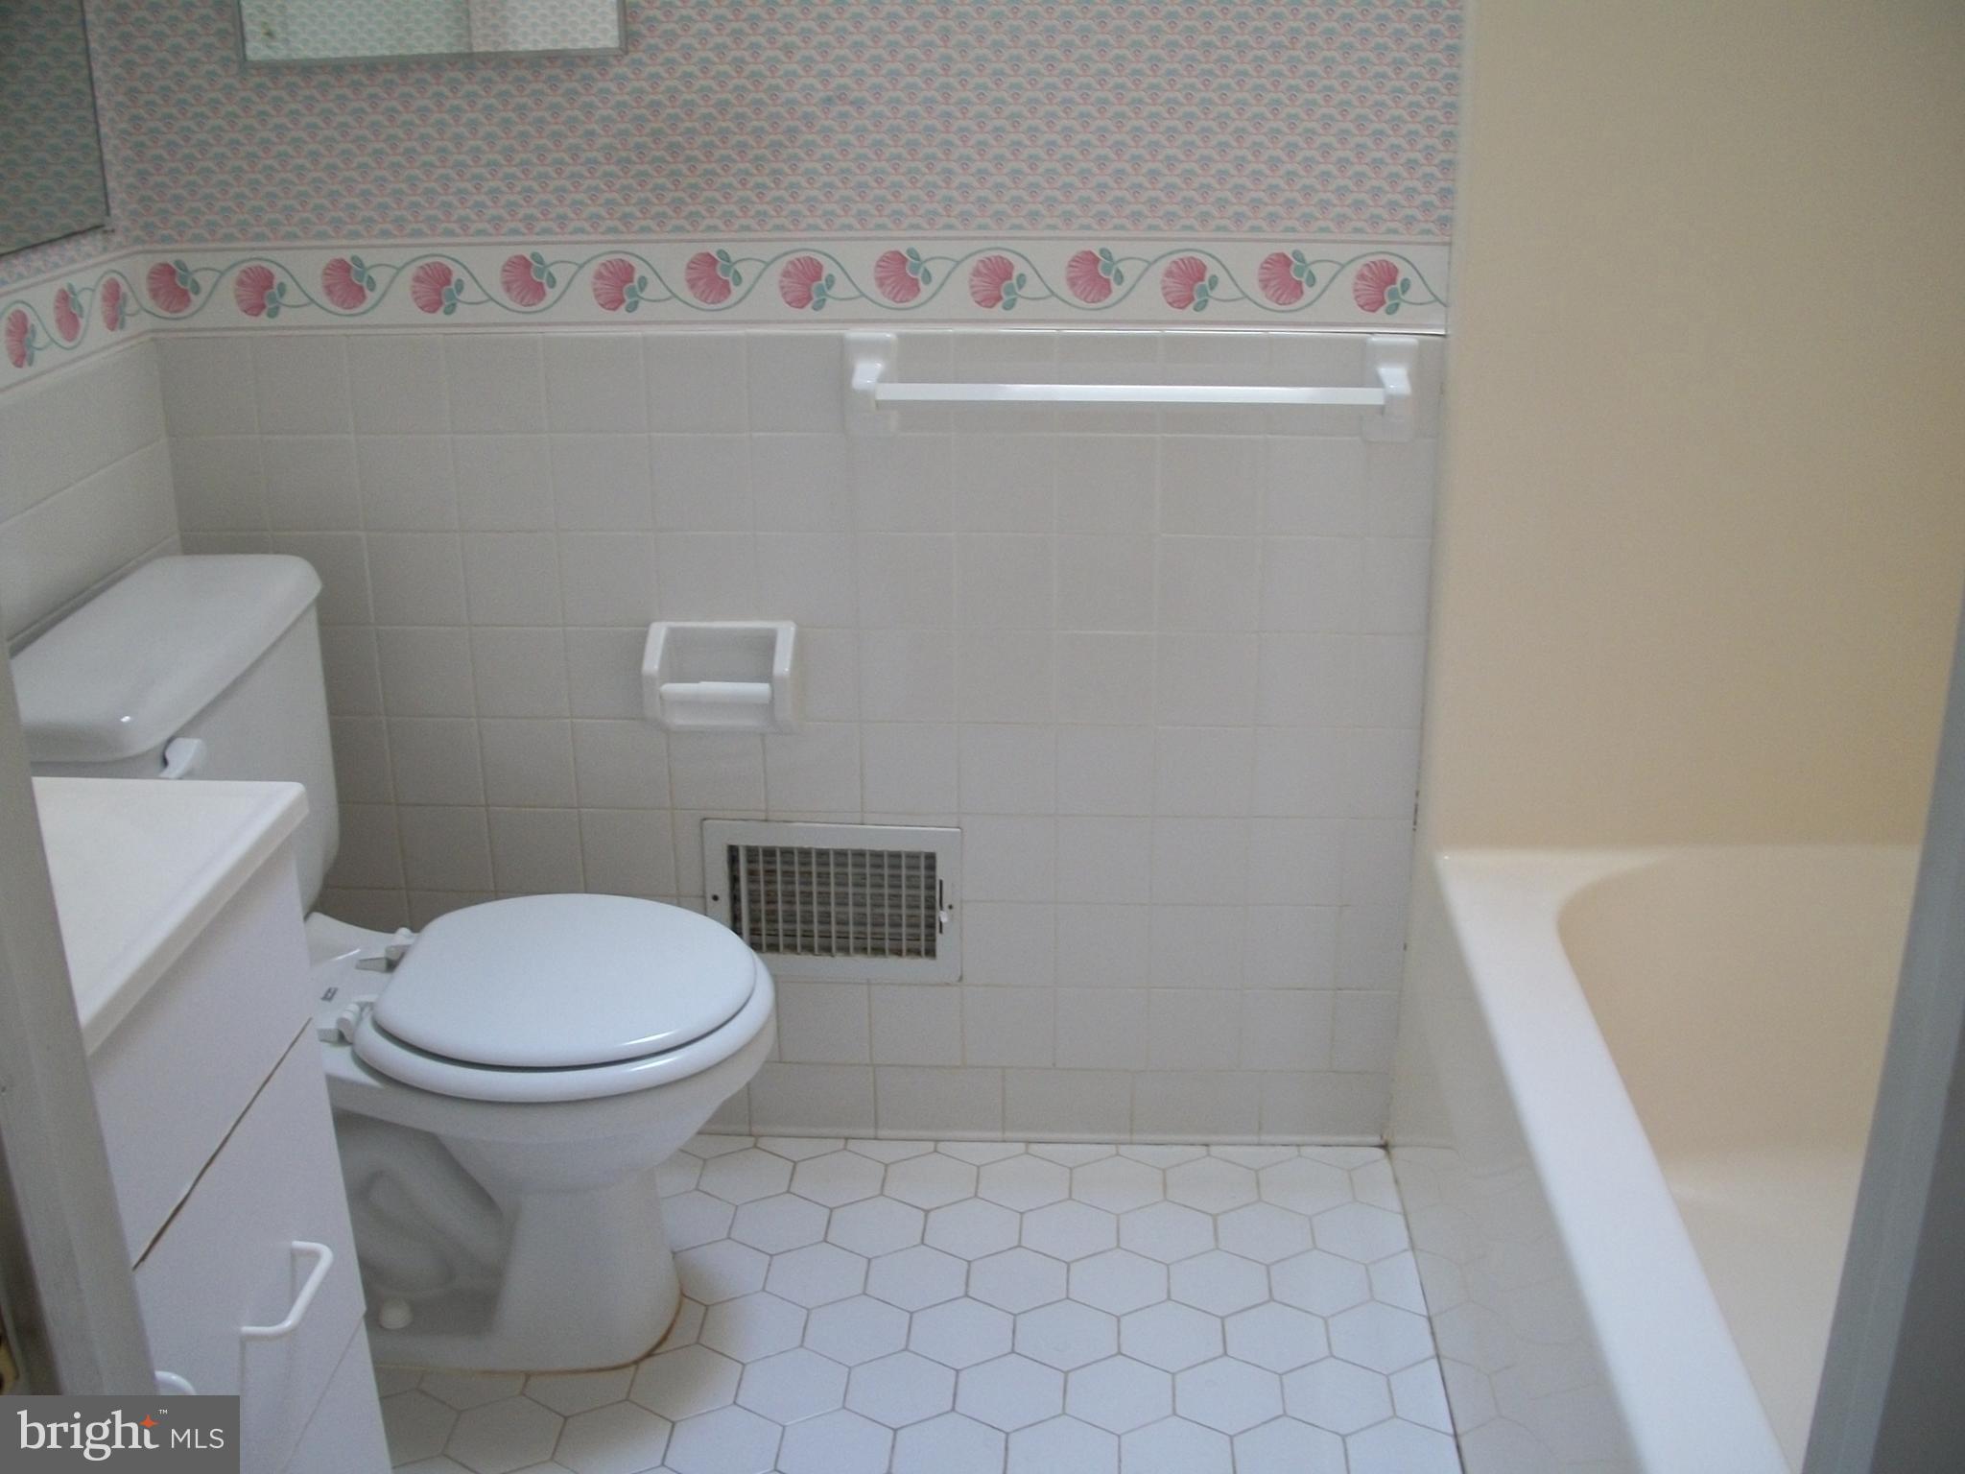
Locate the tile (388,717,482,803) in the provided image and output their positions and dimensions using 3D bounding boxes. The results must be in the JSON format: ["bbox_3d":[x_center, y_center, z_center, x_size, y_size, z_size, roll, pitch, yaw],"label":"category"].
[{"bbox_3d":[-0.625,0.027,2.277,0.108,0.108,0.010,1,20,4],"label":"tile"}]

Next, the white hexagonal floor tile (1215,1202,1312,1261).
[{"bbox_3d":[0.314,0.558,2.219,0.108,0.009,0.125,1,20,3],"label":"white hexagonal floor tile"}]

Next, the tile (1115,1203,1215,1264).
[{"bbox_3d":[0.206,0.557,2.223,0.108,0.009,0.125,0,21,3],"label":"tile"}]

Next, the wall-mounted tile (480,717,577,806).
[{"bbox_3d":[-0.516,0.030,2.267,0.108,0.108,0.009,1,21,3],"label":"wall-mounted tile"}]

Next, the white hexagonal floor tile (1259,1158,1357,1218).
[{"bbox_3d":[0.373,0.525,2.302,0.108,0.009,0.125,0,21,3],"label":"white hexagonal floor tile"}]

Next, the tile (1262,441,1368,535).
[{"bbox_3d":[0.352,-0.265,2.109,0.108,0.108,0.009,1,20,3],"label":"tile"}]

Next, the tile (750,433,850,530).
[{"bbox_3d":[-0.192,-0.273,2.140,0.107,0.107,0.009,1,20,3],"label":"tile"}]

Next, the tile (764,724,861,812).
[{"bbox_3d":[-0.191,0.034,2.256,0.108,0.108,0.009,1,20,3],"label":"tile"}]

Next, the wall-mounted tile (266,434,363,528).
[{"bbox_3d":[-0.731,-0.275,2.174,0.108,0.108,0.009,1,20,3],"label":"wall-mounted tile"}]

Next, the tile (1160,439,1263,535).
[{"bbox_3d":[0.243,-0.267,2.111,0.108,0.108,0.010,1,20,4],"label":"tile"}]

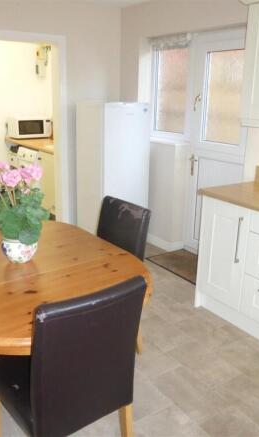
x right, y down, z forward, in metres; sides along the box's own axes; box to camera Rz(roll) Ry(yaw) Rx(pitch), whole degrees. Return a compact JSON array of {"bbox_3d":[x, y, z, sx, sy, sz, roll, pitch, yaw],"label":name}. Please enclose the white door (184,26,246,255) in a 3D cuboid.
[{"bbox_3d":[0.836,-0.586,3.711,0.070,2.100,0.820,-11,21,-34],"label":"white door"}]

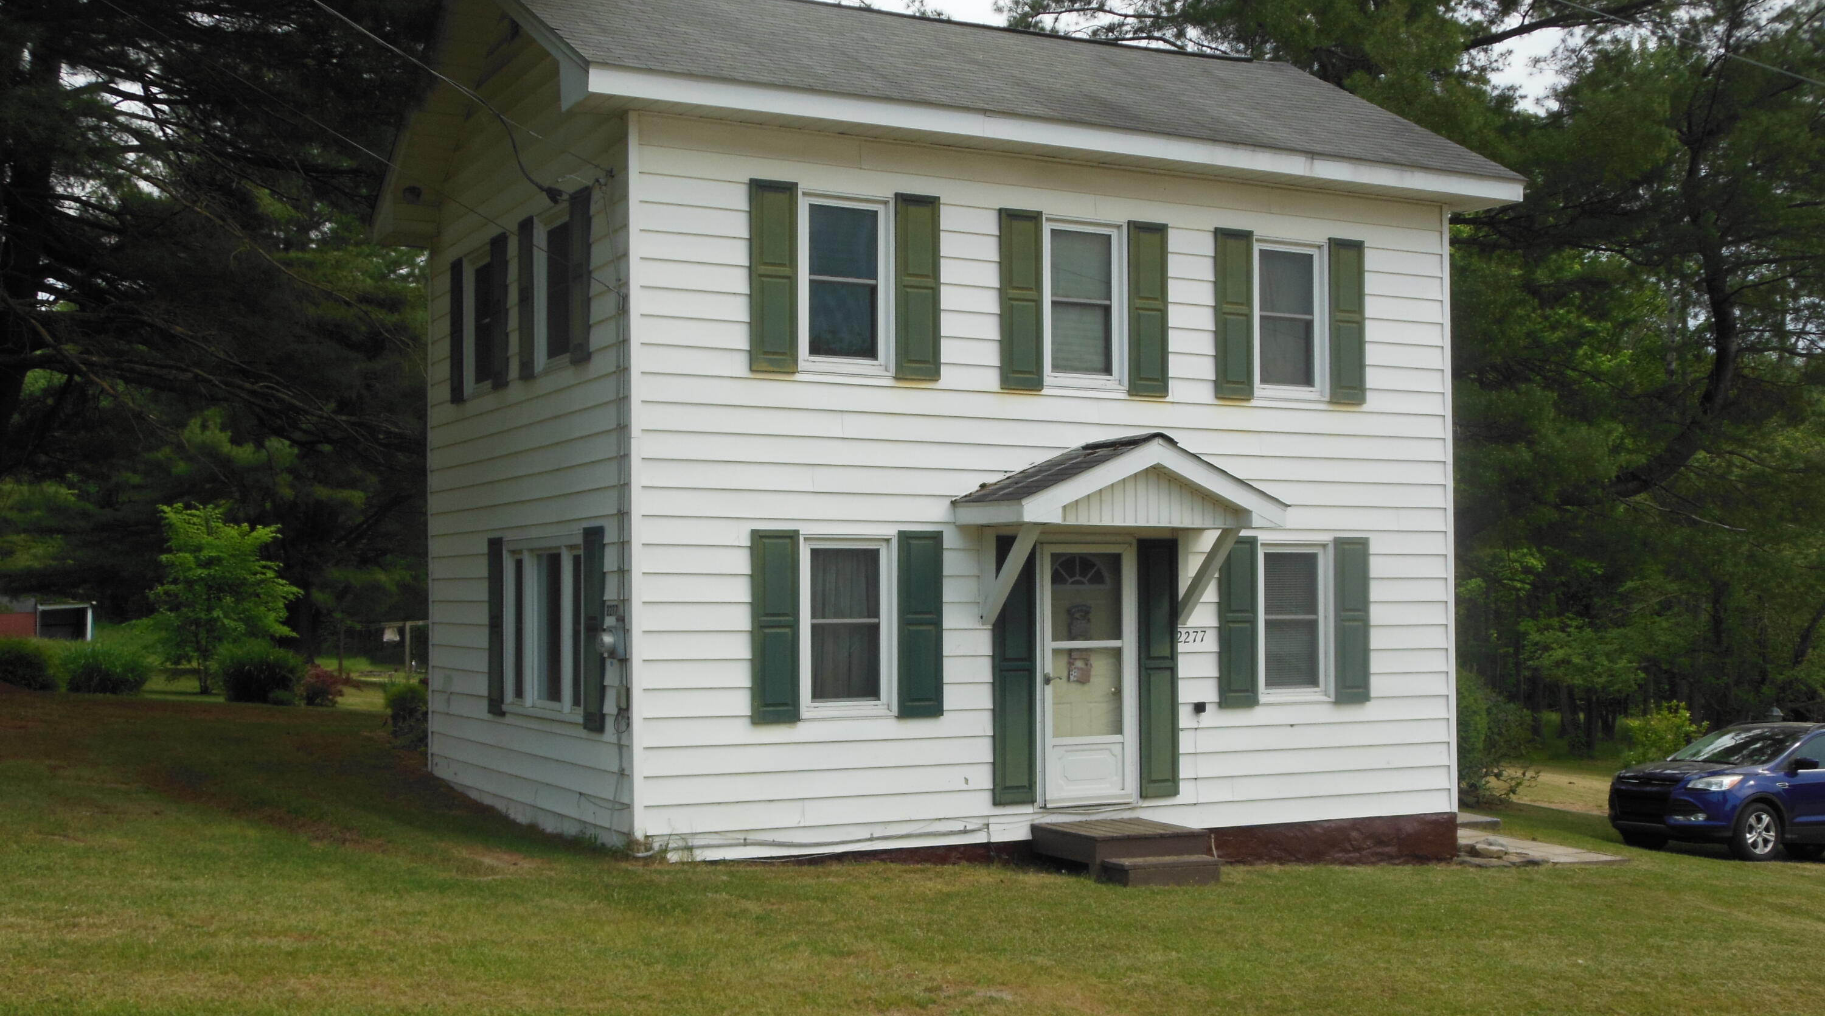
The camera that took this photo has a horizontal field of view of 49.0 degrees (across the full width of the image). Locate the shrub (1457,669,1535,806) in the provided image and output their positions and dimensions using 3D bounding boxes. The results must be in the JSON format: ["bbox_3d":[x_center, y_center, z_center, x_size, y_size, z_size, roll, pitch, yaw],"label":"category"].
[{"bbox_3d":[6.161,2.513,22.000,1.347,1.534,1.279,-1,-3,16],"label":"shrub"}]

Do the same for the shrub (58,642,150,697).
[{"bbox_3d":[-11.571,2.303,28.700,1.348,0.786,1.213,1,-3,-22],"label":"shrub"}]

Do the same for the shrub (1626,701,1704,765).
[{"bbox_3d":[12.624,3.827,33.500,1.383,1.192,1.314,-1,-3,21],"label":"shrub"}]

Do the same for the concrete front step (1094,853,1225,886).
[{"bbox_3d":[1.842,2.671,14.736,0.855,0.165,0.305,1,-3,-27],"label":"concrete front step"}]

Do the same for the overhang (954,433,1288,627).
[{"bbox_3d":[1.614,0.180,15.350,2.405,1.430,1.015,1,-3,-27],"label":"overhang"}]

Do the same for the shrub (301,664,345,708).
[{"bbox_3d":[-8.358,2.511,28.400,0.647,0.637,0.614,1,-3,-16],"label":"shrub"}]

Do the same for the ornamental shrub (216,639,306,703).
[{"bbox_3d":[-9.259,2.333,28.500,1.298,0.913,1.233,1,-3,-18],"label":"ornamental shrub"}]

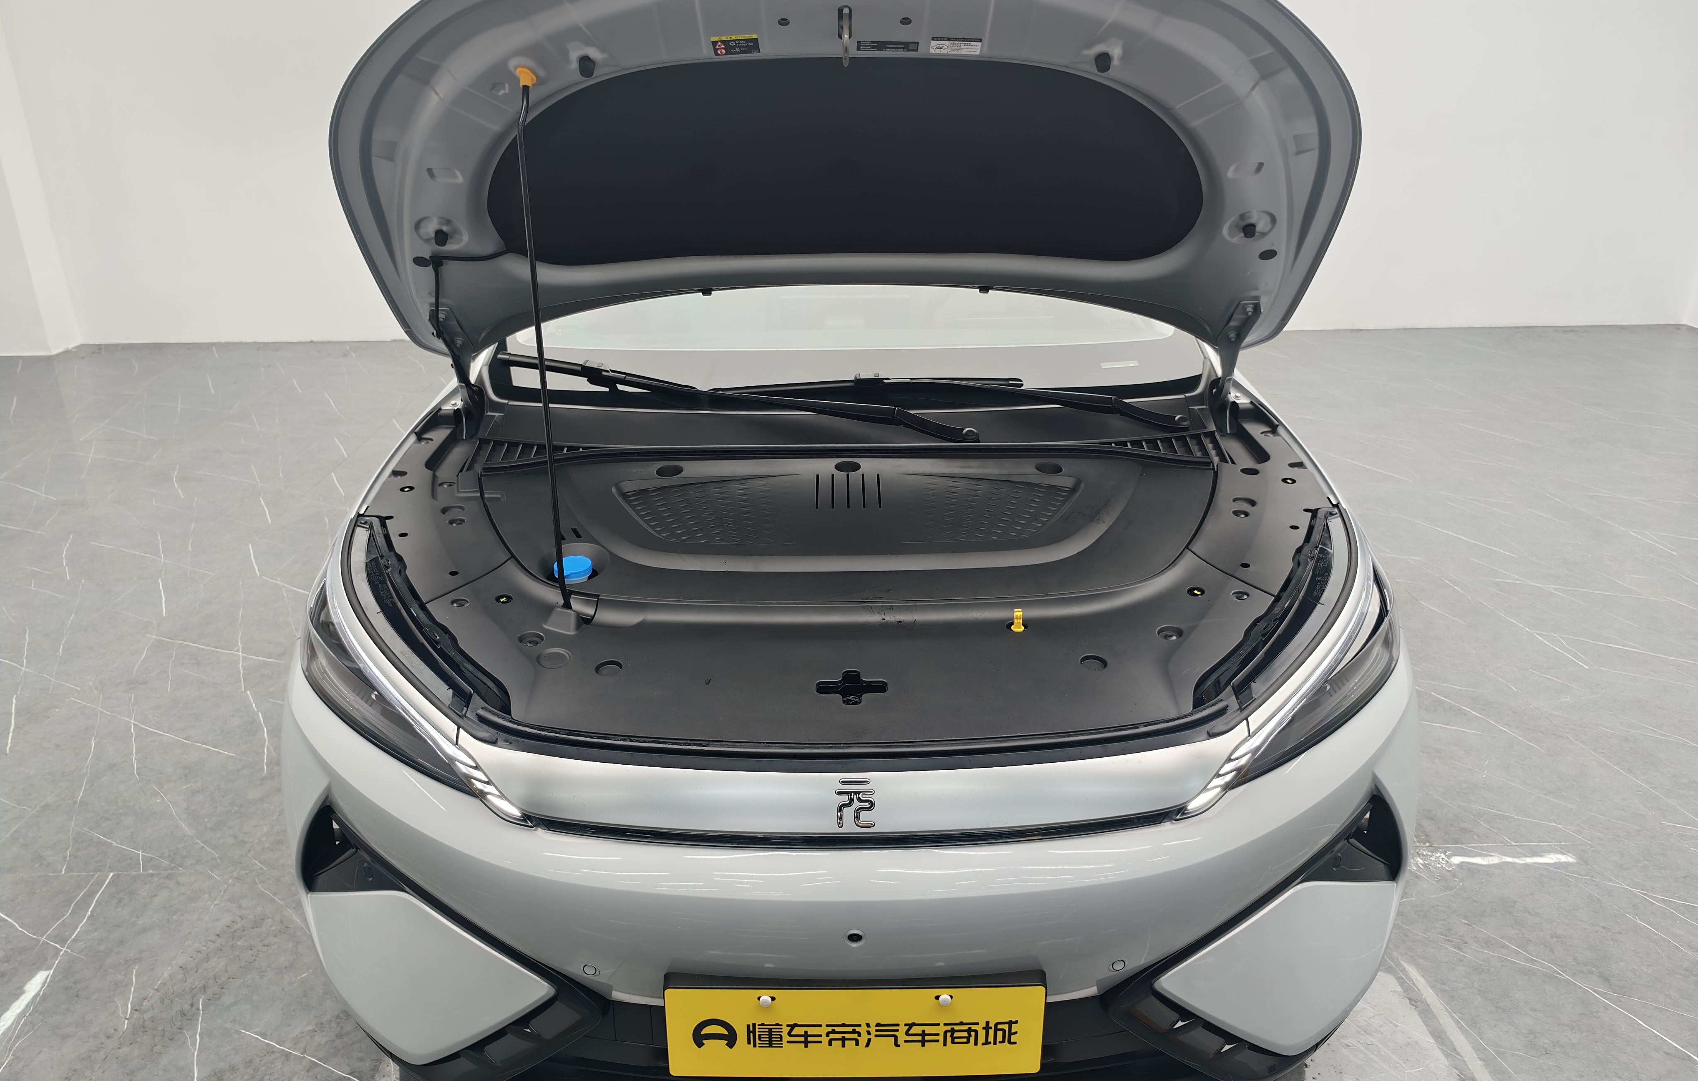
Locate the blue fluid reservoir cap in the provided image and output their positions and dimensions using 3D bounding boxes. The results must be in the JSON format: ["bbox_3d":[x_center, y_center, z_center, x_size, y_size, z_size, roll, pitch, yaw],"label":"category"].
[{"bbox_3d":[-0.402,0.042,1.635,0.057,0.028,0.057,-1,21,0],"label":"blue fluid reservoir cap"}]

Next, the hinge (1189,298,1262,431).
[{"bbox_3d":[0.681,-0.321,2.021,0.100,0.240,0.140,-1,21,0],"label":"hinge"}]

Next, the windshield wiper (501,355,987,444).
[{"bbox_3d":[-0.235,-0.263,2.071,0.940,0.065,0.095,11,23,15],"label":"windshield wiper"}]

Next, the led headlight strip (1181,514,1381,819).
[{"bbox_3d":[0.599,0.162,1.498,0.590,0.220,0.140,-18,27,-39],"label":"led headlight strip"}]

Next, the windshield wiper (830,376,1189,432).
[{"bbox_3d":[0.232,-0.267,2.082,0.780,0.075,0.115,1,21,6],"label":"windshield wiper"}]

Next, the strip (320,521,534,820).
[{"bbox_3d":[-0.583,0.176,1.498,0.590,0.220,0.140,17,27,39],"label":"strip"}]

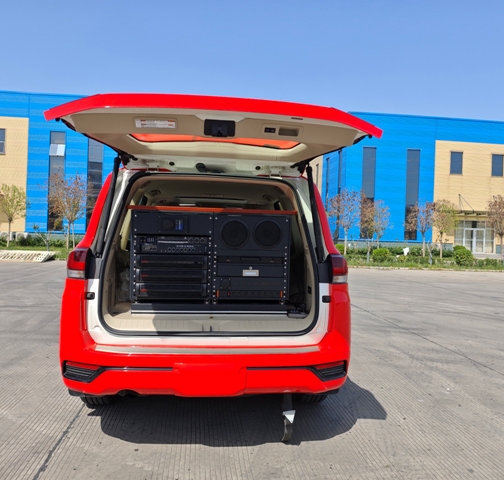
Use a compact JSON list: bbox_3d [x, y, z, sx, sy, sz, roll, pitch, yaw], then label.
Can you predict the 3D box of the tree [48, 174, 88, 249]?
[{"bbox_3d":[-11.965,-1.831,27.800,2.600,4.904,2.470,2,1,-6],"label":"tree"}]

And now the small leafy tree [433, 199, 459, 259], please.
[{"bbox_3d":[13.425,-0.798,29.500,1.750,4.163,1.662,2,1,-6],"label":"small leafy tree"}]

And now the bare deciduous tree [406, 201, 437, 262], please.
[{"bbox_3d":[10.930,-0.614,27.500,1.945,3.881,1.848,2,1,-6],"label":"bare deciduous tree"}]

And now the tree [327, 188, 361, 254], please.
[{"bbox_3d":[6.241,-1.228,29.000,2.249,4.570,2.137,2,1,-6],"label":"tree"}]

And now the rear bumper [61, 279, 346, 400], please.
[{"bbox_3d":[-0.286,0.557,2.576,1.900,0.580,0.540,2,1,-6],"label":"rear bumper"}]

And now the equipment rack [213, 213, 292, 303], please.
[{"bbox_3d":[-0.024,0.113,3.018,0.510,0.580,0.500,2,1,-6],"label":"equipment rack"}]

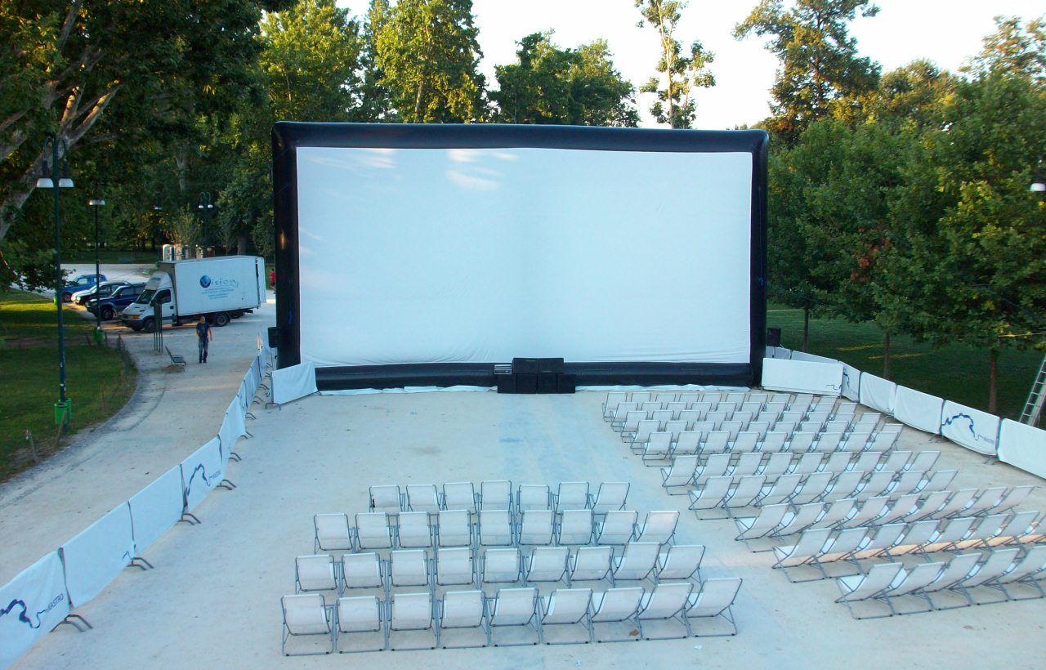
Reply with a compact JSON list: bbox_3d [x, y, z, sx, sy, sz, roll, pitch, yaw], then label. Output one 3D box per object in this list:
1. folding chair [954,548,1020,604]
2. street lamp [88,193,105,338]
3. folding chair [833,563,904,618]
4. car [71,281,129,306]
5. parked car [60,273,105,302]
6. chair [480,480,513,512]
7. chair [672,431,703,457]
[{"bbox_3d":[6.496,3.313,14.486,0.615,0.819,0.849,-1,6,-15],"label":"folding chair"},{"bbox_3d":[-18.066,-2.976,43.535,0.800,6.800,0.550,-3,8,-30],"label":"street lamp"},{"bbox_3d":[4.738,3.409,14.107,0.617,0.812,0.865,-1,7,-14],"label":"folding chair"},{"bbox_3d":[-27.547,-2.796,68.399,4.350,1.500,1.740,-6,9,-45],"label":"car"},{"bbox_3d":[-28.303,-3.015,65.633,1.580,1.660,3.550,5,8,32],"label":"parked car"},{"bbox_3d":[-0.501,3.040,19.180,0.636,0.850,0.896,0,7,-3],"label":"chair"},{"bbox_3d":[3.485,2.381,21.956,0.600,0.802,0.874,0,6,-3],"label":"chair"}]

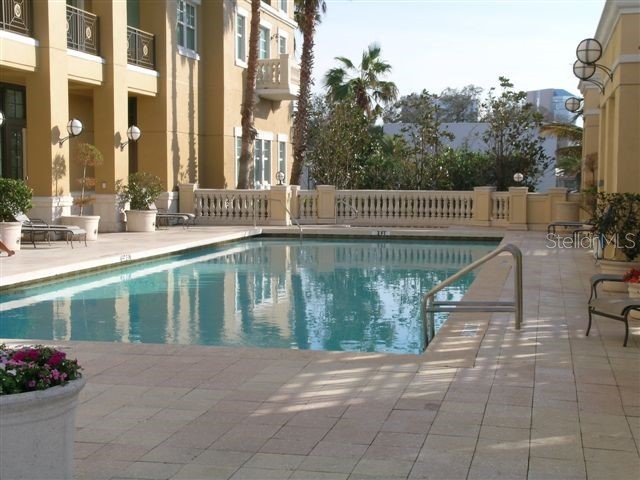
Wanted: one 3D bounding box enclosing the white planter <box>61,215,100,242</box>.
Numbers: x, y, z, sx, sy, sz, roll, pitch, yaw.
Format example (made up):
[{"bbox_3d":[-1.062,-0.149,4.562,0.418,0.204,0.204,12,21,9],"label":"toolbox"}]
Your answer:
[{"bbox_3d":[-5.837,-0.294,25.610,0.970,0.570,0.970,1,4,12],"label":"white planter"}]

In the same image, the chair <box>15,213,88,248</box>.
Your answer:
[{"bbox_3d":[-5.941,-0.247,22.840,1.620,0.820,0.680,1,4,12],"label":"chair"}]

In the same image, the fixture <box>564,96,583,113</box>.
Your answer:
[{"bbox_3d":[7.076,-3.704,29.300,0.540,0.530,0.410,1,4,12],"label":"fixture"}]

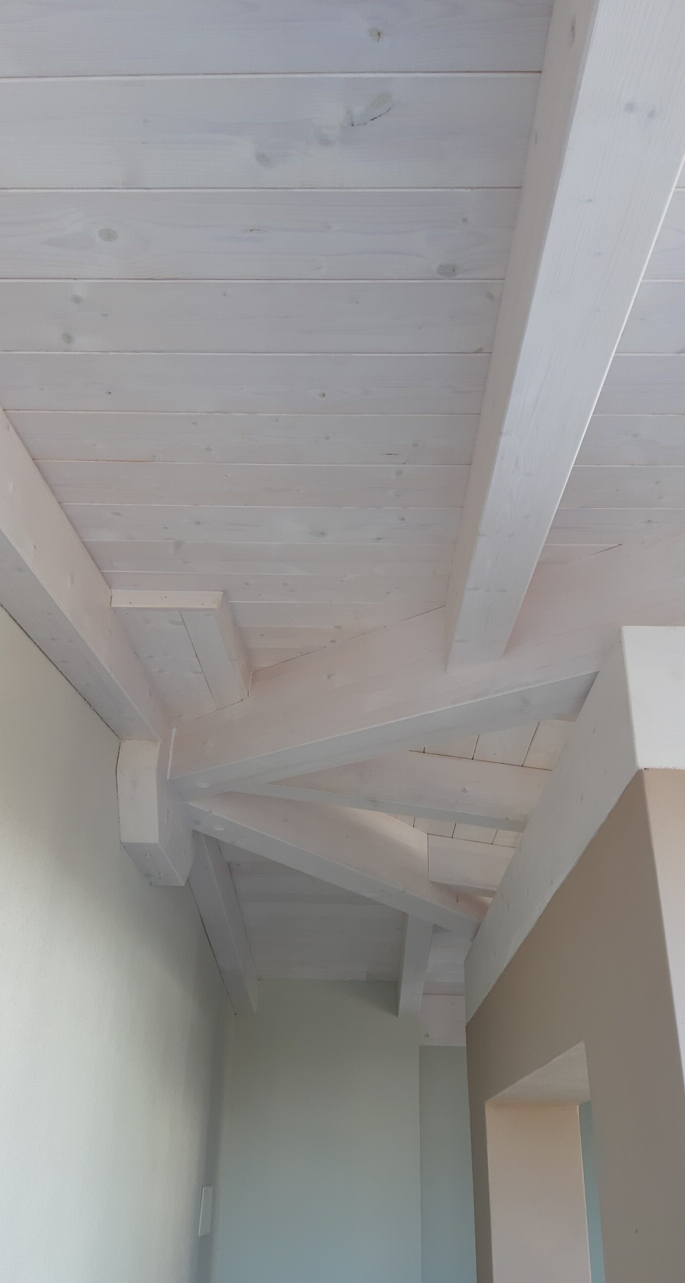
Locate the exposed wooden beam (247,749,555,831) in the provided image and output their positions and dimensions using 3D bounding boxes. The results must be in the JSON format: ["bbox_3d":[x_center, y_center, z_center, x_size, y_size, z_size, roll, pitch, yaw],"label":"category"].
[{"bbox_3d":[0.127,0.412,2.959,0.914,0.165,0.100,7,-28,5],"label":"exposed wooden beam"}]

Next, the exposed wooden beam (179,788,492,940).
[{"bbox_3d":[0.036,0.713,3.467,1.484,0.238,0.176,30,-39,-34],"label":"exposed wooden beam"}]

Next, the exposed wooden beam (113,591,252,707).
[{"bbox_3d":[-0.359,0.042,2.428,0.238,0.066,0.722,1,-23,2],"label":"exposed wooden beam"}]

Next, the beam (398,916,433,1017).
[{"bbox_3d":[0.305,1.330,4.289,0.102,0.165,1.405,1,-35,2],"label":"beam"}]

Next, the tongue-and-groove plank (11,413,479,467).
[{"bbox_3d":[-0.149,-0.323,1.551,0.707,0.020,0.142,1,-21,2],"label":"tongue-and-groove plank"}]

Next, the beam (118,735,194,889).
[{"bbox_3d":[-0.521,0.513,2.848,0.102,0.256,0.664,1,-28,2],"label":"beam"}]

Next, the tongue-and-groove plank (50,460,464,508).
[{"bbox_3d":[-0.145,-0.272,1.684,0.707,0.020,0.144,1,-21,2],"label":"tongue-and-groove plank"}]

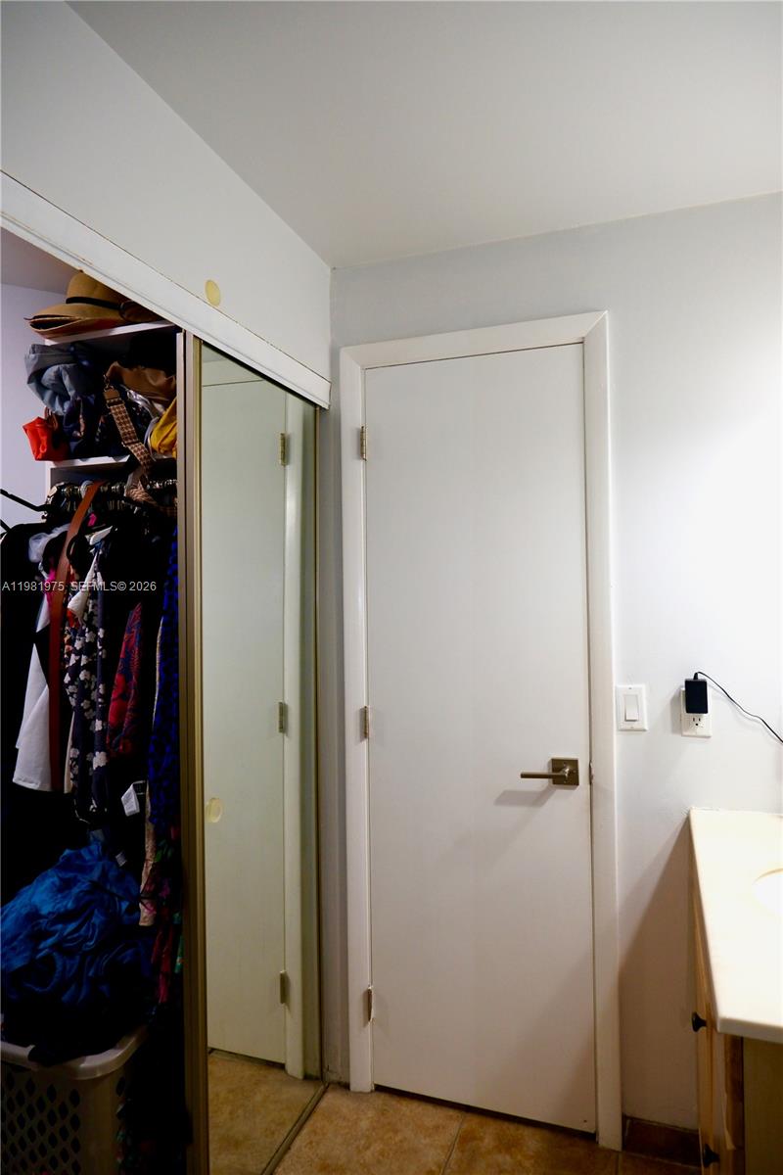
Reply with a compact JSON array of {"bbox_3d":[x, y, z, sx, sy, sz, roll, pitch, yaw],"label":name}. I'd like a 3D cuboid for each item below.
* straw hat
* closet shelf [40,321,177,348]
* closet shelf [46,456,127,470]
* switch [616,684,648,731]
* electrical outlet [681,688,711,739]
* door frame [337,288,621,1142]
[{"bbox_3d":[-0.832,-0.781,2.136,0.360,0.175,0.360,-1,-1,19],"label":"straw hat"},{"bbox_3d":[-0.622,-0.683,2.156,0.590,0.019,0.360,-1,-1,19],"label":"closet shelf"},{"bbox_3d":[-0.618,-0.340,2.152,0.590,0.019,0.360,-1,-1,19],"label":"closet shelf"},{"bbox_3d":[0.610,0.307,1.898,0.070,0.115,0.011,-1,-1,19],"label":"switch"},{"bbox_3d":[0.752,0.308,1.848,0.070,0.115,0.010,-1,-1,19],"label":"electrical outlet"},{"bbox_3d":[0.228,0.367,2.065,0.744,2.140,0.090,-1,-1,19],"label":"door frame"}]

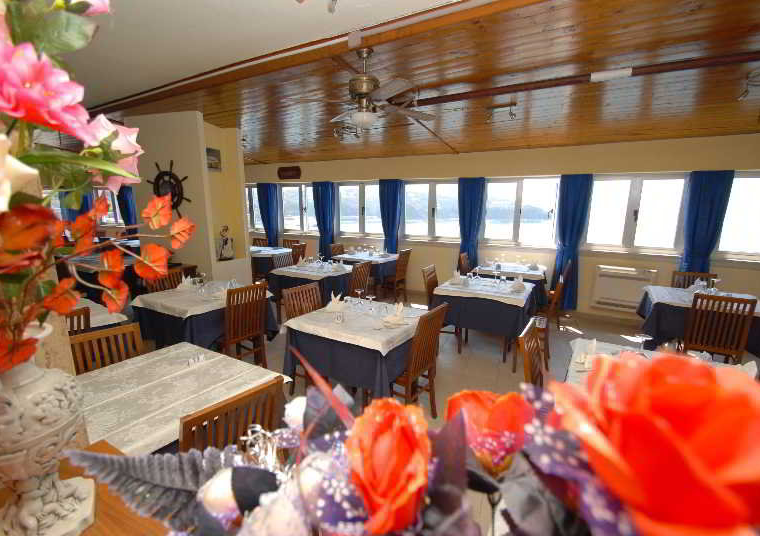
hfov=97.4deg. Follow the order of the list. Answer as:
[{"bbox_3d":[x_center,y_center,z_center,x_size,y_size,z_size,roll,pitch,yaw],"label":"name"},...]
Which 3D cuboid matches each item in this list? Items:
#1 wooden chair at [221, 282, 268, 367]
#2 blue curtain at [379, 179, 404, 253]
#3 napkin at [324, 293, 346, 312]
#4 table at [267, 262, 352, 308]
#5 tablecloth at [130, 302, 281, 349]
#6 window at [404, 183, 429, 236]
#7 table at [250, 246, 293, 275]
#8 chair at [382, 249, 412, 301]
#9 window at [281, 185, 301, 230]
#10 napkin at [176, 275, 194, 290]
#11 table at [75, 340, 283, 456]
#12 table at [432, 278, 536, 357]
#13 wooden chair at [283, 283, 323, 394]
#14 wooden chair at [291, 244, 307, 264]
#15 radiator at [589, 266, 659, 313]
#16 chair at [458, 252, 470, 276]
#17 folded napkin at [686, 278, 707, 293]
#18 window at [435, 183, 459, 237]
[{"bbox_3d":[-1.368,0.600,3.096,0.536,0.952,0.400,6,11,29],"label":"wooden chair"},{"bbox_3d":[0.222,-0.679,6.887,0.576,2.200,0.160,7,12,29],"label":"blue curtain"},{"bbox_3d":[-0.426,0.320,3.276,0.170,0.150,0.180,6,11,26],"label":"napkin"},{"bbox_3d":[-1.083,0.371,5.514,0.950,0.745,0.970,6,11,26],"label":"table"},{"bbox_3d":[-1.967,0.539,3.792,1.140,0.520,1.000,7,12,29],"label":"tablecloth"},{"bbox_3d":[0.732,-1.144,6.625,0.579,1.076,0.070,7,12,29],"label":"window"},{"bbox_3d":[-2.465,-0.019,7.288,1.248,0.760,0.976,6,11,29],"label":"table"},{"bbox_3d":[0.266,0.136,6.292,0.500,0.975,0.430,7,12,33],"label":"chair"},{"bbox_3d":[-2.287,-1.521,8.617,0.680,1.120,0.080,6,11,29],"label":"window"},{"bbox_3d":[-2.100,0.145,3.599,0.128,0.168,0.160,6,11,29],"label":"napkin"},{"bbox_3d":[-1.238,1.014,1.855,0.960,0.745,0.960,7,12,31],"label":"table"},{"bbox_3d":[1.358,0.594,4.283,1.060,0.760,0.880,7,12,29],"label":"table"},{"bbox_3d":[-0.503,0.648,2.910,0.536,0.952,0.400,6,11,29],"label":"wooden chair"},{"bbox_3d":[-1.867,-0.041,7.127,0.500,0.975,0.430,7,12,33],"label":"wooden chair"},{"bbox_3d":[3.937,0.344,5.417,0.830,0.720,0.200,6,11,26],"label":"radiator"},{"bbox_3d":[1.664,0.255,5.725,0.500,0.975,0.430,7,12,33],"label":"chair"},{"bbox_3d":[3.816,0.214,4.010,0.230,0.150,0.170,7,12,29],"label":"folded napkin"},{"bbox_3d":[1.348,-1.141,6.613,0.600,1.072,0.080,6,11,29],"label":"window"}]

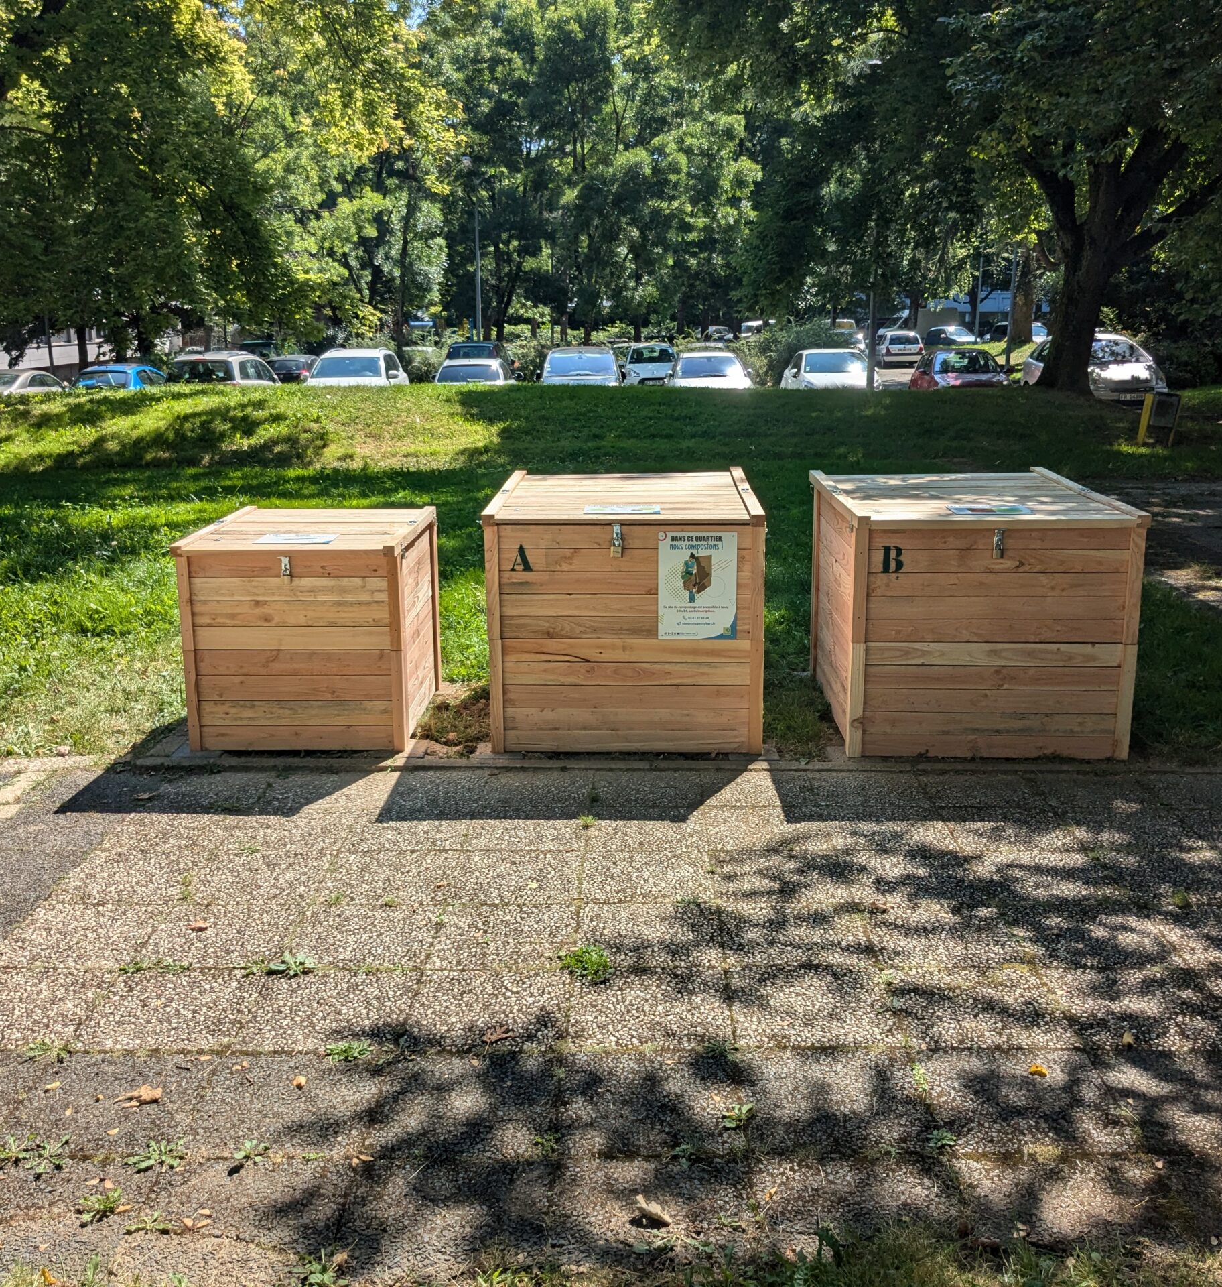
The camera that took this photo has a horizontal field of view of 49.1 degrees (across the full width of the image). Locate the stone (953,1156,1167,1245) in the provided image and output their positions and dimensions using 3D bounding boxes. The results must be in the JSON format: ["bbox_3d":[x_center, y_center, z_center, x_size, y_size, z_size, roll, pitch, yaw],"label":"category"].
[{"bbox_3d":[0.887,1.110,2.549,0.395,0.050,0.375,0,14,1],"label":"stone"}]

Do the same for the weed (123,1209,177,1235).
[{"bbox_3d":[-0.875,1.098,2.543,0.095,0.030,0.055,-1,14,1],"label":"weed"}]

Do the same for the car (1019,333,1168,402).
[{"bbox_3d":[10.513,-5.953,29.097,1.760,1.630,4.280,-1,13,0],"label":"car"}]

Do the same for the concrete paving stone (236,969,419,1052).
[{"bbox_3d":[-0.700,0.935,3.349,0.400,0.050,0.400,-1,14,1],"label":"concrete paving stone"}]

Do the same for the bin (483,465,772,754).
[{"bbox_3d":[0.073,-0.180,5.757,1.075,0.950,1.270,0,14,2],"label":"bin"}]

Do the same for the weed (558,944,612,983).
[{"bbox_3d":[-0.067,0.832,3.497,0.135,0.060,0.120,0,14,1],"label":"weed"}]

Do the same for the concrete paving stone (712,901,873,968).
[{"bbox_3d":[0.507,0.830,3.712,0.395,0.050,0.395,0,14,1],"label":"concrete paving stone"}]

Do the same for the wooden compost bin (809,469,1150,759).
[{"bbox_3d":[1.450,-0.163,5.616,1.062,0.960,1.250,0,14,1],"label":"wooden compost bin"}]

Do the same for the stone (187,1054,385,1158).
[{"bbox_3d":[-0.701,1.027,2.949,0.395,0.050,0.395,0,14,1],"label":"stone"}]

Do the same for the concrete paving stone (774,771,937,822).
[{"bbox_3d":[0.930,0.547,4.874,0.395,0.050,0.395,0,14,1],"label":"concrete paving stone"}]

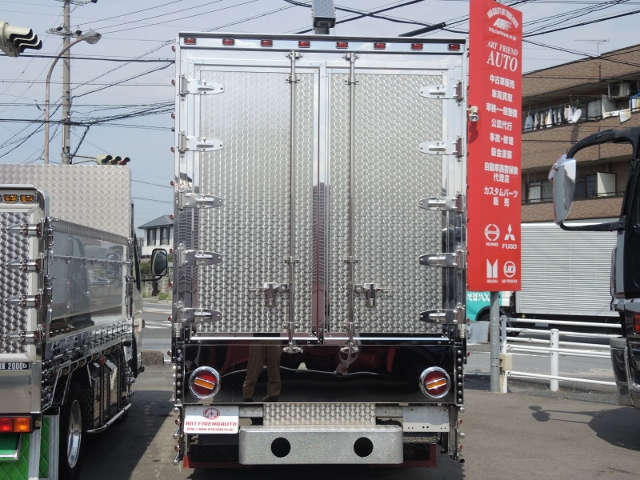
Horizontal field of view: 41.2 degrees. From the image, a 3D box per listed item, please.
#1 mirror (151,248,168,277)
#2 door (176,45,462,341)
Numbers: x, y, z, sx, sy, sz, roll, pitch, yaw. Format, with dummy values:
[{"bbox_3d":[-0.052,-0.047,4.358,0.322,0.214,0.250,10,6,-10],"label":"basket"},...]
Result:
[{"bbox_3d":[-1.819,0.256,9.650,0.169,0.315,0.090,0,-3,5],"label":"mirror"},{"bbox_3d":[0.011,-0.277,5.270,1.752,1.809,0.100,0,-3,-4],"label":"door"}]

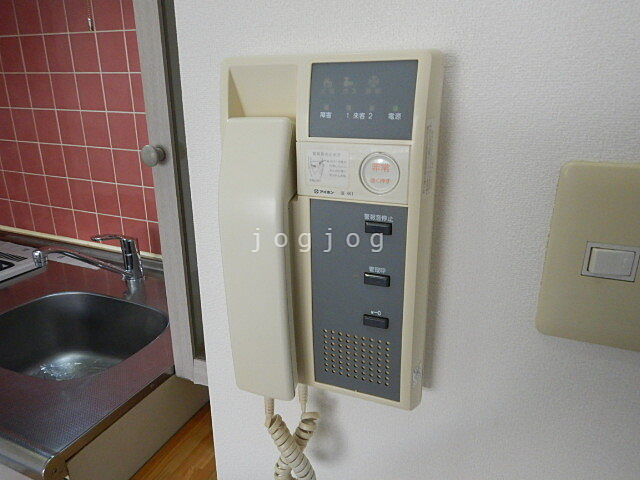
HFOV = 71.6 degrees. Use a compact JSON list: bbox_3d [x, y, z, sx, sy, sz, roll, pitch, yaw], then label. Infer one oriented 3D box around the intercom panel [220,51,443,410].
[{"bbox_3d":[0.002,-0.002,0.325,0.149,0.251,0.053,7,19,21],"label":"intercom panel"}]

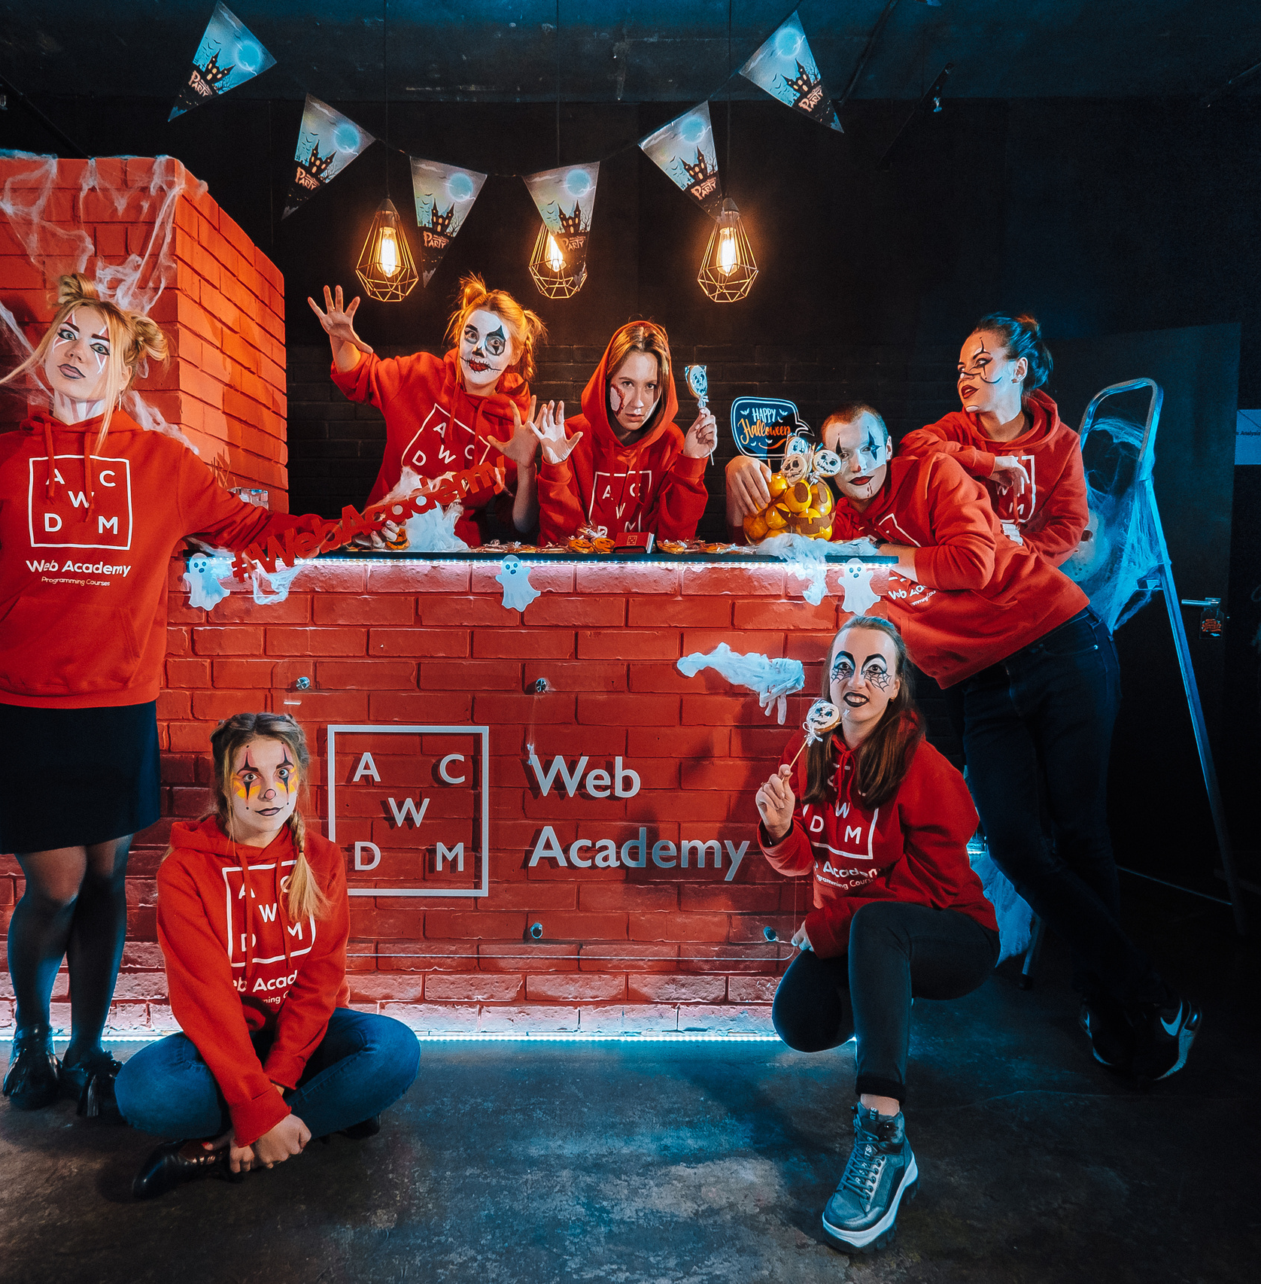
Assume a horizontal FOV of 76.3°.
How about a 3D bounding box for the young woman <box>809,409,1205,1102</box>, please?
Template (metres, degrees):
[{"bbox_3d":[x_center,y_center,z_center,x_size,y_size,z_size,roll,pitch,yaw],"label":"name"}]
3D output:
[{"bbox_3d":[0.828,0.187,1.897,0.898,1.513,0.526,2,3,33],"label":"young woman"}]

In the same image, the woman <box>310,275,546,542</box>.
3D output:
[{"bbox_3d":[-0.521,0.018,2.092,0.585,1.772,0.612,0,3,-7],"label":"woman"}]

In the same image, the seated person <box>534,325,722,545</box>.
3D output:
[{"bbox_3d":[-0.017,0.054,2.205,0.500,1.749,0.440,0,3,0],"label":"seated person"}]

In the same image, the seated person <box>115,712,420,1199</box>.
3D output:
[{"bbox_3d":[-0.701,0.544,1.594,0.600,0.831,0.480,0,3,6],"label":"seated person"}]

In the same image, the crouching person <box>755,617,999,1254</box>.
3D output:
[{"bbox_3d":[0.529,0.455,1.606,0.440,1.008,0.710,2,3,30],"label":"crouching person"}]

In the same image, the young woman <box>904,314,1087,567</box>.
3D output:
[{"bbox_3d":[0.995,0.058,2.101,0.460,1.754,0.554,2,3,37],"label":"young woman"}]

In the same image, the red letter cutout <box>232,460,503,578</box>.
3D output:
[{"bbox_3d":[-0.585,-0.283,1.808,0.620,0.090,0.020,-27,13,-21],"label":"red letter cutout"}]

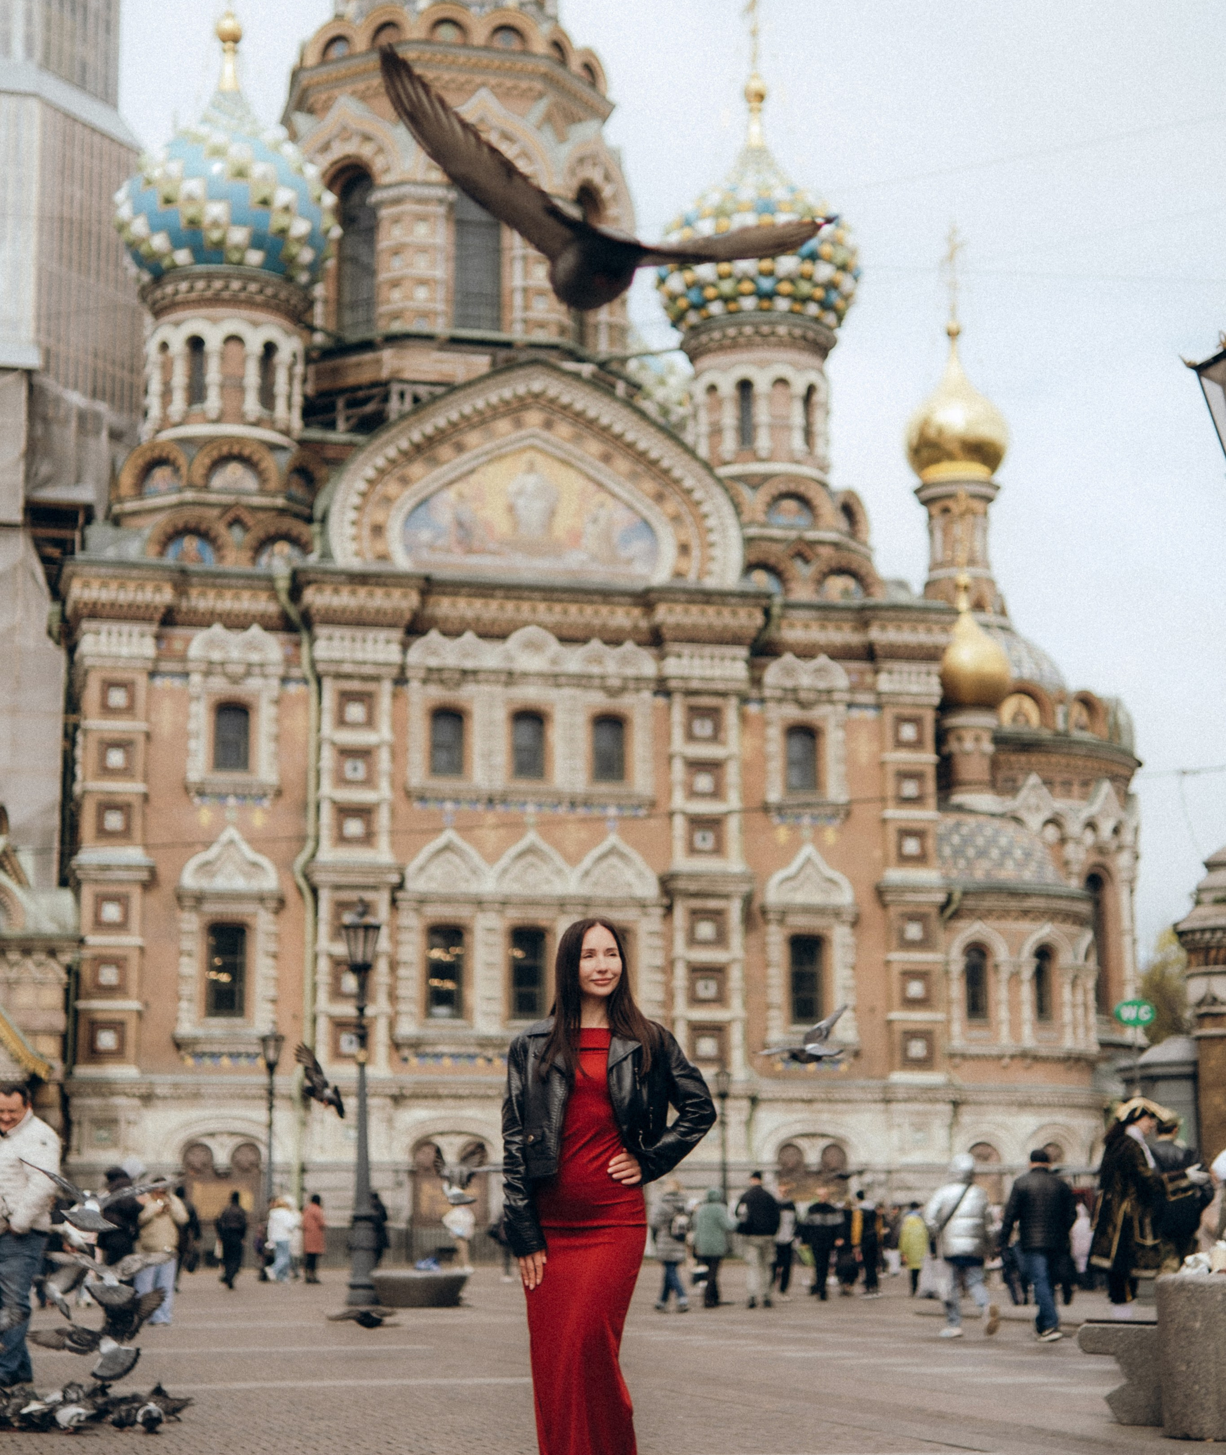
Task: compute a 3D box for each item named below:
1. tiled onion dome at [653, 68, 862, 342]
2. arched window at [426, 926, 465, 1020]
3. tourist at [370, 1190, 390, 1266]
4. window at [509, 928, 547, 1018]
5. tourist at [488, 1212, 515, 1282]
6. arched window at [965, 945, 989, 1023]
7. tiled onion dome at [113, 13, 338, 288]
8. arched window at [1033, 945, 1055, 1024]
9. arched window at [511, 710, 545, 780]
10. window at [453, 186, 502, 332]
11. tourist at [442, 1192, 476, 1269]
[{"bbox_3d":[5.339,-18.898,94.258,7.427,11.067,7.427,0,-11,0],"label":"tiled onion dome"},{"bbox_3d":[-5.010,7.333,76.101,1.179,2.781,0.300,3,-12,-16],"label":"arched window"},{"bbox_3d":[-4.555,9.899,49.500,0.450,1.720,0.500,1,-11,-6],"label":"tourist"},{"bbox_3d":[-2.574,7.400,76.793,1.156,2.807,0.300,3,-12,-16],"label":"window"},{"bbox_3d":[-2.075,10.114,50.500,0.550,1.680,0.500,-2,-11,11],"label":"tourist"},{"bbox_3d":[12.147,8.550,85.145,0.869,2.587,0.350,2,-11,-13],"label":"arched window"},{"bbox_3d":[-13.186,-19.964,87.520,7.733,9.757,7.733,2,-11,-13],"label":"tiled onion dome"},{"bbox_3d":[14.561,8.684,86.242,0.893,2.675,0.350,6,-13,-31],"label":"arched window"},{"bbox_3d":[-2.759,0.581,83.092,1.145,2.285,0.300,2,-12,-13],"label":"arched window"},{"bbox_3d":[-5.148,-18.073,96.805,1.825,6.458,0.400,2,-12,-13],"label":"window"},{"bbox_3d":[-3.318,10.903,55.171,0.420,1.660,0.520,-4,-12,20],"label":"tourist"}]

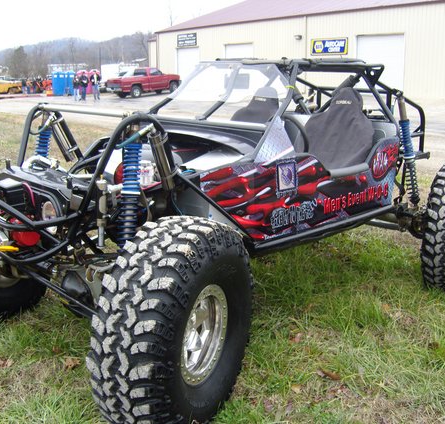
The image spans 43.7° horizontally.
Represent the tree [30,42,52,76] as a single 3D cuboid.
[{"bbox_3d":[-40.758,-33.890,125.000,5.200,8.400,5.000,0,14,0],"label":"tree"}]

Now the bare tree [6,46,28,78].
[{"bbox_3d":[-46.163,-33.440,125.000,5.000,7.600,4.800,0,14,0],"label":"bare tree"}]

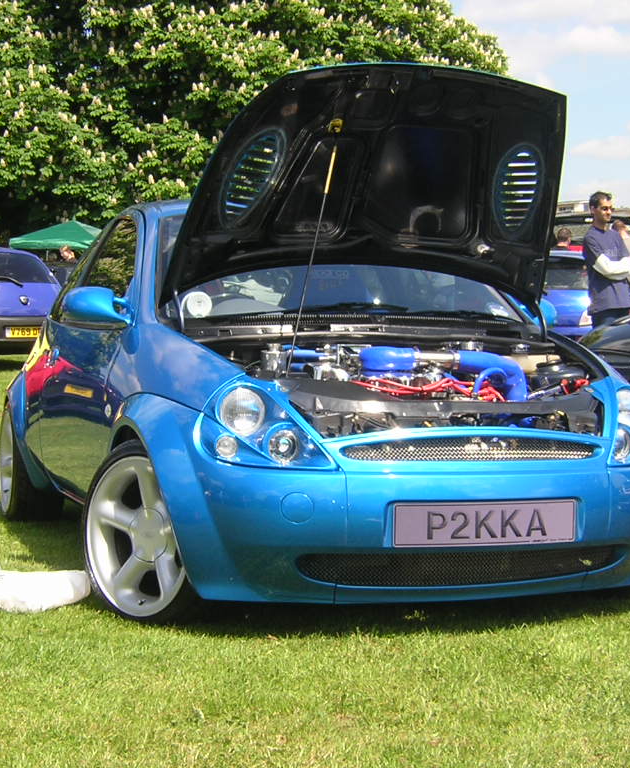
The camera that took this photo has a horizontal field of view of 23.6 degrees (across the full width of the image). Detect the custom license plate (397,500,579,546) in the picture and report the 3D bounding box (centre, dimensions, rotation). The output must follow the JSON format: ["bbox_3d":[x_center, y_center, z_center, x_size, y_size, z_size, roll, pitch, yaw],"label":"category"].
[{"bbox_3d":[0.442,0.359,3.890,0.520,0.112,0.015,1,1,-19],"label":"custom license plate"}]

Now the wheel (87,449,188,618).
[{"bbox_3d":[-0.443,0.429,4.312,0.455,0.455,0.190,3,4,43],"label":"wheel"}]

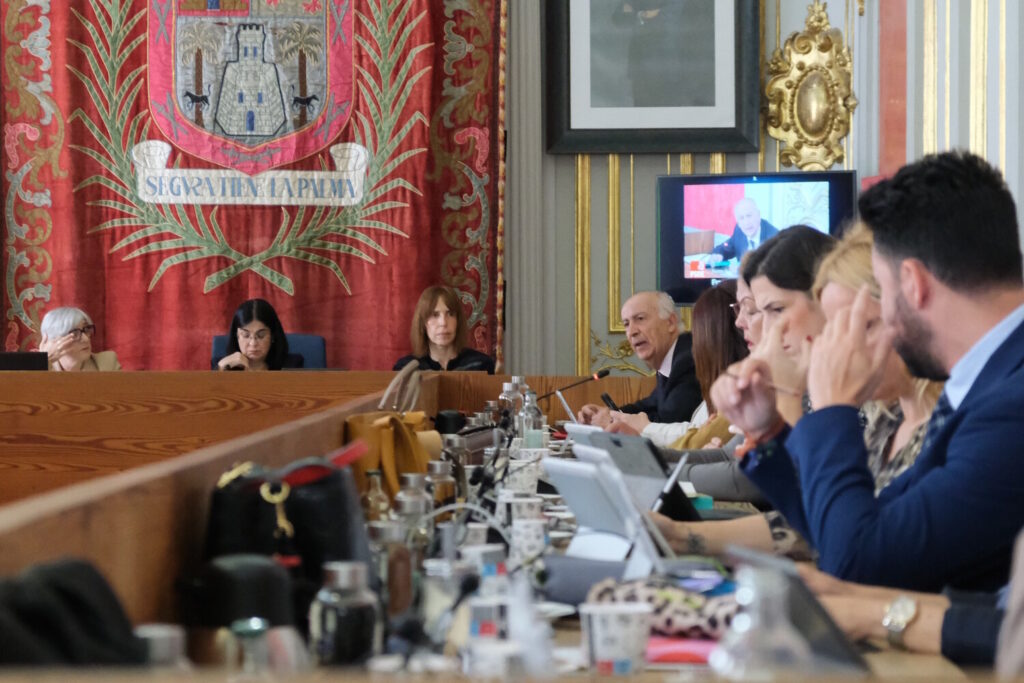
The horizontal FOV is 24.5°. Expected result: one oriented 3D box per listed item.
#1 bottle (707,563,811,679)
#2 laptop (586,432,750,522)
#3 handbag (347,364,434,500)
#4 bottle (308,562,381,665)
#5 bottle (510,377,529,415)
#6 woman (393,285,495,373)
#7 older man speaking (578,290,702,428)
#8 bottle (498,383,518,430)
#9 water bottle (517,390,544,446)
[{"bbox_3d":[0.148,0.252,1.380,0.070,0.236,0.070,0,0,0],"label":"bottle"},{"bbox_3d":[0.370,0.283,5.020,0.310,0.180,0.295,0,0,-24],"label":"laptop"},{"bbox_3d":[-0.193,0.202,3.750,0.140,0.335,0.280,0,0,-1],"label":"handbag"},{"bbox_3d":[-0.153,0.287,2.170,0.066,0.166,0.066,0,0,0],"label":"bottle"},{"bbox_3d":[0.022,0.238,7.000,0.063,0.265,0.063,0,0,0],"label":"bottle"},{"bbox_3d":[-0.261,0.450,9.000,0.470,1.310,0.700,0,0,-3],"label":"woman"},{"bbox_3d":[0.500,0.475,7.400,0.680,1.280,0.520,0,0,-32],"label":"older man speaking"},{"bbox_3d":[-0.011,0.244,6.650,0.060,0.252,0.060,0,0,0],"label":"bottle"},{"bbox_3d":[0.054,0.256,6.600,0.067,0.229,0.067,0,0,0],"label":"water bottle"}]

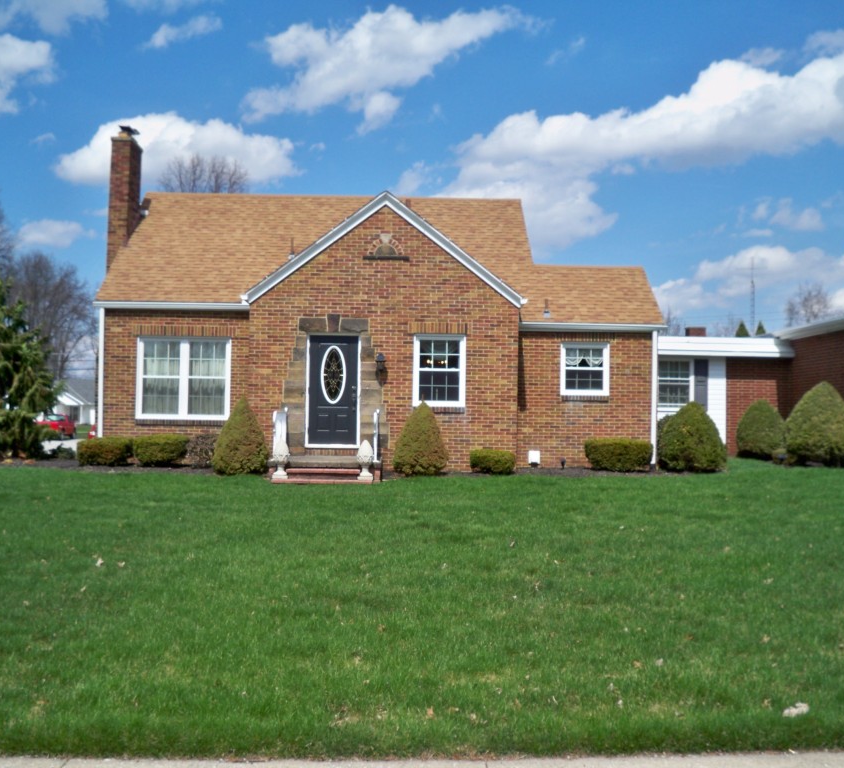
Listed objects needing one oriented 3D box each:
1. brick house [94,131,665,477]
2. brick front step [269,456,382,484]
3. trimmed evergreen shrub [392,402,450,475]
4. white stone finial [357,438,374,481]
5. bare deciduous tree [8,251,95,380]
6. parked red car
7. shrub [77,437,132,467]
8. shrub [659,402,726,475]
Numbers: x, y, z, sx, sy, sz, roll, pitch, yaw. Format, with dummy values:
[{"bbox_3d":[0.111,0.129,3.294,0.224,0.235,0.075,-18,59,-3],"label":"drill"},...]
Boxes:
[{"bbox_3d":[-1.050,-1.848,23.300,11.500,7.100,8.600,1,-2,0],"label":"brick house"},{"bbox_3d":[-1.640,1.499,18.200,1.920,0.370,2.100,1,-2,0],"label":"brick front step"},{"bbox_3d":[-0.027,0.986,18.650,1.000,1.320,1.000,1,-2,0],"label":"trimmed evergreen shrub"},{"bbox_3d":[-0.914,1.238,16.750,0.270,0.660,0.270,1,-2,-1],"label":"white stone finial"},{"bbox_3d":[-41.040,-5.381,115.000,9.800,19.300,9.800,1,-2,0],"label":"bare deciduous tree"},{"bbox_3d":[-21.032,2.427,59.500,1.780,1.460,4.500,1,-2,-6],"label":"parked red car"},{"bbox_3d":[-6.056,1.282,19.750,1.020,0.570,0.850,1,-2,0],"label":"shrub"},{"bbox_3d":[5.212,1.002,19.950,1.300,1.380,1.300,1,-2,0],"label":"shrub"}]

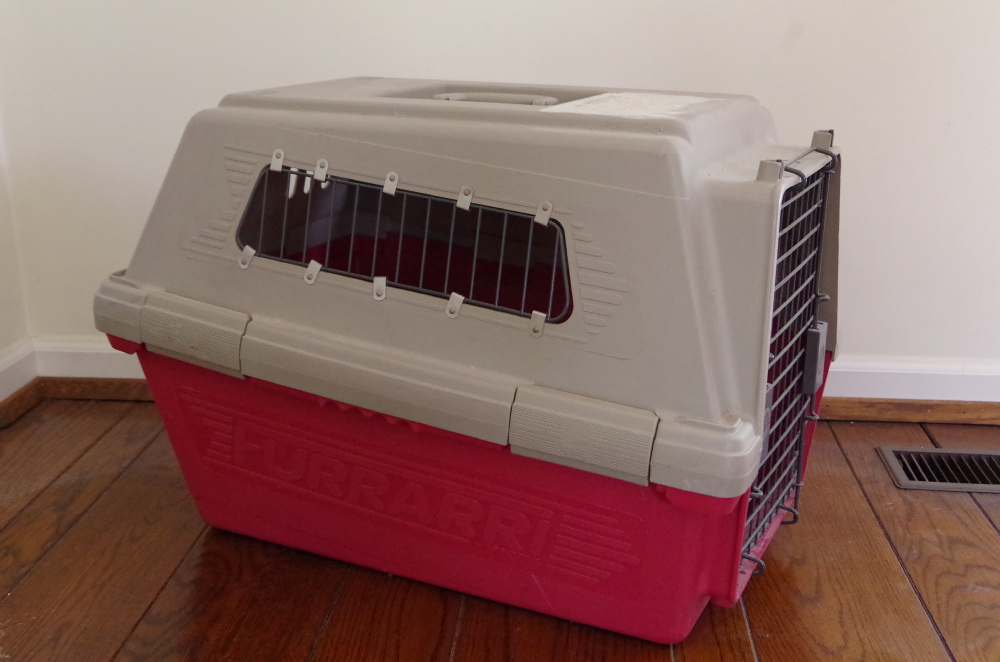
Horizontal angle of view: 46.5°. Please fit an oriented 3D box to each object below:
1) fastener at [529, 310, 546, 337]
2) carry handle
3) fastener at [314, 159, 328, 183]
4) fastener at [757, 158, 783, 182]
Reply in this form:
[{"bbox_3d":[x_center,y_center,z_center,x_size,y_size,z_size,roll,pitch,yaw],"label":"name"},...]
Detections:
[{"bbox_3d":[0.032,-0.006,1.000,0.013,0.022,0.005,13,10,24],"label":"fastener"},{"bbox_3d":[-0.007,-0.221,1.135,0.131,0.020,0.023,8,19,25],"label":"carry handle"},{"bbox_3d":[-0.167,-0.150,1.085,0.013,0.021,0.005,13,10,24],"label":"fastener"},{"bbox_3d":[0.217,-0.129,0.932,0.018,0.017,0.014,8,19,25],"label":"fastener"}]

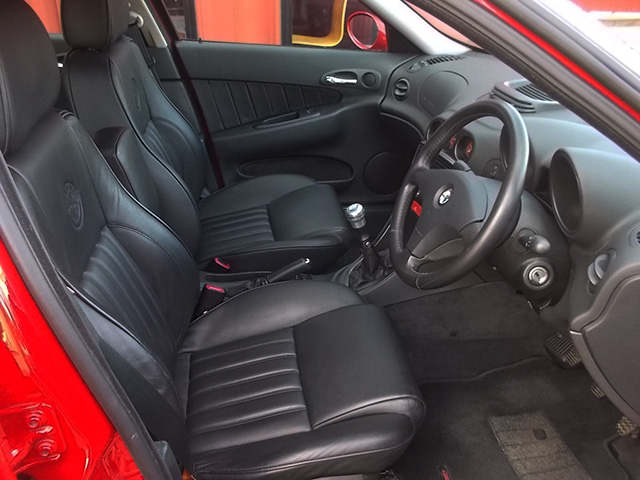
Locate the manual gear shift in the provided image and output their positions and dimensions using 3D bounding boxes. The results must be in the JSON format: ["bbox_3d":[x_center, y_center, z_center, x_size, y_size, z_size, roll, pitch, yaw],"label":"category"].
[{"bbox_3d":[0.115,-0.003,1.404,0.066,0.200,0.057,-14,30,-2],"label":"manual gear shift"}]

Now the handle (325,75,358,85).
[{"bbox_3d":[0.075,-0.557,1.864,0.115,0.026,0.028,1,28,-10],"label":"handle"}]

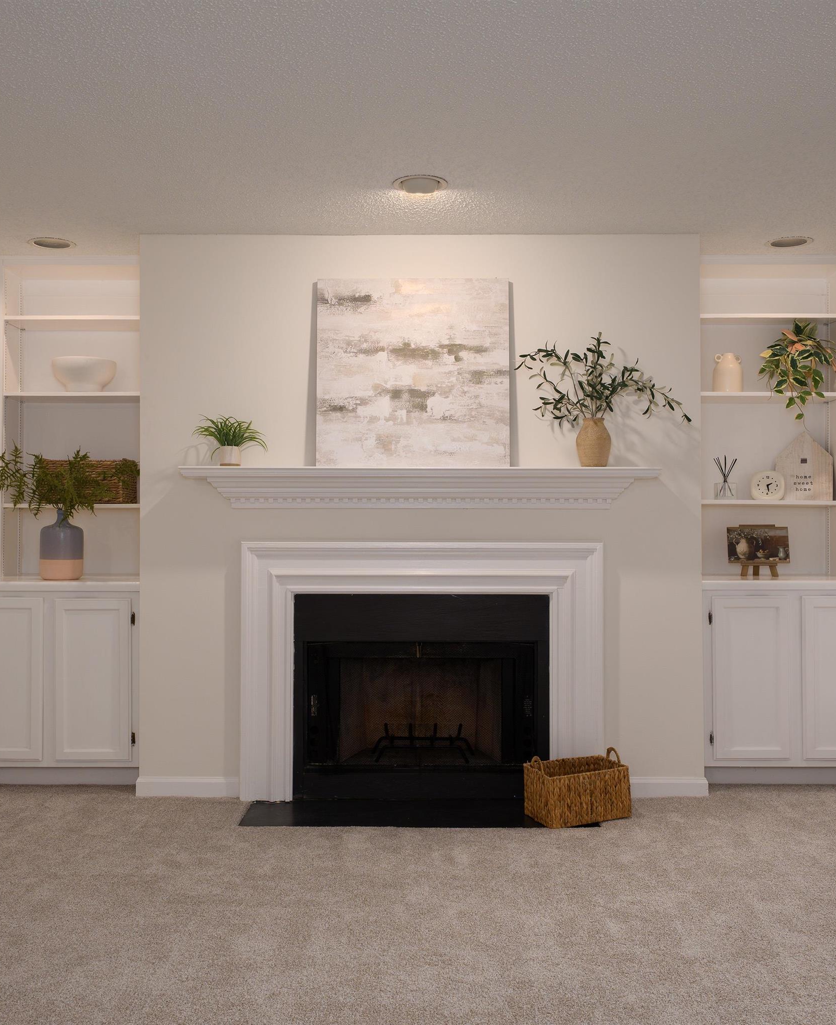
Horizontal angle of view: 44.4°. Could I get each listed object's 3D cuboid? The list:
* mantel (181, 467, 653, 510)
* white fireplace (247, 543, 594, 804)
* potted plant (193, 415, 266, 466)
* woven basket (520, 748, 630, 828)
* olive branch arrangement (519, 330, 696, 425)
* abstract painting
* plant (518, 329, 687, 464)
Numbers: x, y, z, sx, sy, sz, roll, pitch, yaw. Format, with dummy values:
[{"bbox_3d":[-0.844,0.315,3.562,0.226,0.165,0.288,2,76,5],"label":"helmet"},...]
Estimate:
[{"bbox_3d":[0.007,-0.101,4.290,1.970,0.172,0.215,0,0,0],"label":"mantel"},{"bbox_3d":[0.018,0.667,4.317,1.515,1.074,0.090,0,-1,1],"label":"white fireplace"},{"bbox_3d":[-0.777,-0.289,4.238,0.300,0.215,0.270,0,-1,1],"label":"potted plant"},{"bbox_3d":[0.645,1.091,4.130,0.400,0.250,0.225,0,0,-27],"label":"woven basket"},{"bbox_3d":[0.760,-0.547,4.199,0.710,0.390,0.360,0,-1,1],"label":"olive branch arrangement"},{"bbox_3d":[-0.018,-0.583,4.320,0.800,0.795,0.035,0,-4,1],"label":"abstract painting"},{"bbox_3d":[0.763,-0.462,4.235,0.690,0.550,0.360,0,0,0],"label":"plant"}]

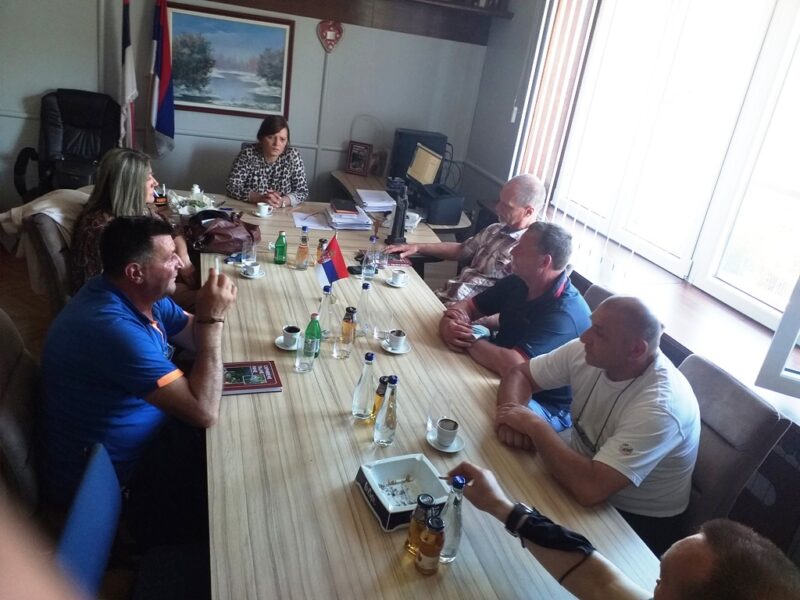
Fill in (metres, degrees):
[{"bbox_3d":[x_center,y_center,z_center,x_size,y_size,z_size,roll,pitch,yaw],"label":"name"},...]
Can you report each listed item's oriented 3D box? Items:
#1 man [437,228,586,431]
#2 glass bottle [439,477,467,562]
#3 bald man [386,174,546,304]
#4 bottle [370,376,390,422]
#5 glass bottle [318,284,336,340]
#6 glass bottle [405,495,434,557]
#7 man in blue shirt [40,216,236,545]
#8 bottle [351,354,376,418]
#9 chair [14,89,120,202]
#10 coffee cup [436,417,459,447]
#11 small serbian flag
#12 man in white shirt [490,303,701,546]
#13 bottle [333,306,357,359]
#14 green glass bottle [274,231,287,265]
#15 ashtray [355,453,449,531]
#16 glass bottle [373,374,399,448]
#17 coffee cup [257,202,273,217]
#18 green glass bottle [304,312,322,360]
[{"bbox_3d":[0.453,0.307,2.519,0.720,1.270,0.560,6,22,-8],"label":"man"},{"bbox_3d":[0.121,0.487,1.406,0.060,0.222,0.060,1,24,-19],"label":"glass bottle"},{"bbox_3d":[0.321,-0.009,3.161,0.740,1.330,0.650,3,23,-14],"label":"bald man"},{"bbox_3d":[-0.055,0.286,1.842,0.054,0.140,0.054,1,23,-19],"label":"bottle"},{"bbox_3d":[-0.261,0.036,2.288,0.063,0.207,0.063,1,23,-19],"label":"glass bottle"},{"bbox_3d":[0.046,0.492,1.373,0.054,0.142,0.054,7,22,-3],"label":"glass bottle"},{"bbox_3d":[-0.786,0.353,1.952,0.720,1.270,0.580,-1,24,-21],"label":"man in blue shirt"},{"bbox_3d":[-0.103,0.255,1.874,0.062,0.204,0.062,1,23,-19],"label":"bottle"},{"bbox_3d":[-2.197,-0.781,4.263,0.670,1.180,0.700,-1,25,-23],"label":"chair"},{"bbox_3d":[0.136,0.384,1.812,0.066,0.061,0.077,1,23,-19],"label":"coffee cup"},{"bbox_3d":[-0.277,-0.148,2.598,0.145,0.250,0.060,3,23,-13],"label":"small serbian flag"},{"bbox_3d":[0.554,0.561,1.958,0.660,1.220,0.570,-2,24,-24],"label":"man in white shirt"},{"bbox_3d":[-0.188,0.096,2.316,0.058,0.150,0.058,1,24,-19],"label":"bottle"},{"bbox_3d":[-0.568,-0.252,2.997,0.058,0.155,0.058,1,23,-19],"label":"green glass bottle"},{"bbox_3d":[0.009,0.469,1.541,0.183,0.055,0.183,-4,25,-28],"label":"ashtray"},{"bbox_3d":[-0.029,0.303,1.719,0.063,0.208,0.063,1,23,-19],"label":"glass bottle"},{"bbox_3d":[-0.799,-0.532,3.690,0.088,0.064,0.063,1,23,-19],"label":"coffee cup"},{"bbox_3d":[-0.301,0.122,2.185,0.058,0.156,0.058,1,23,-19],"label":"green glass bottle"}]

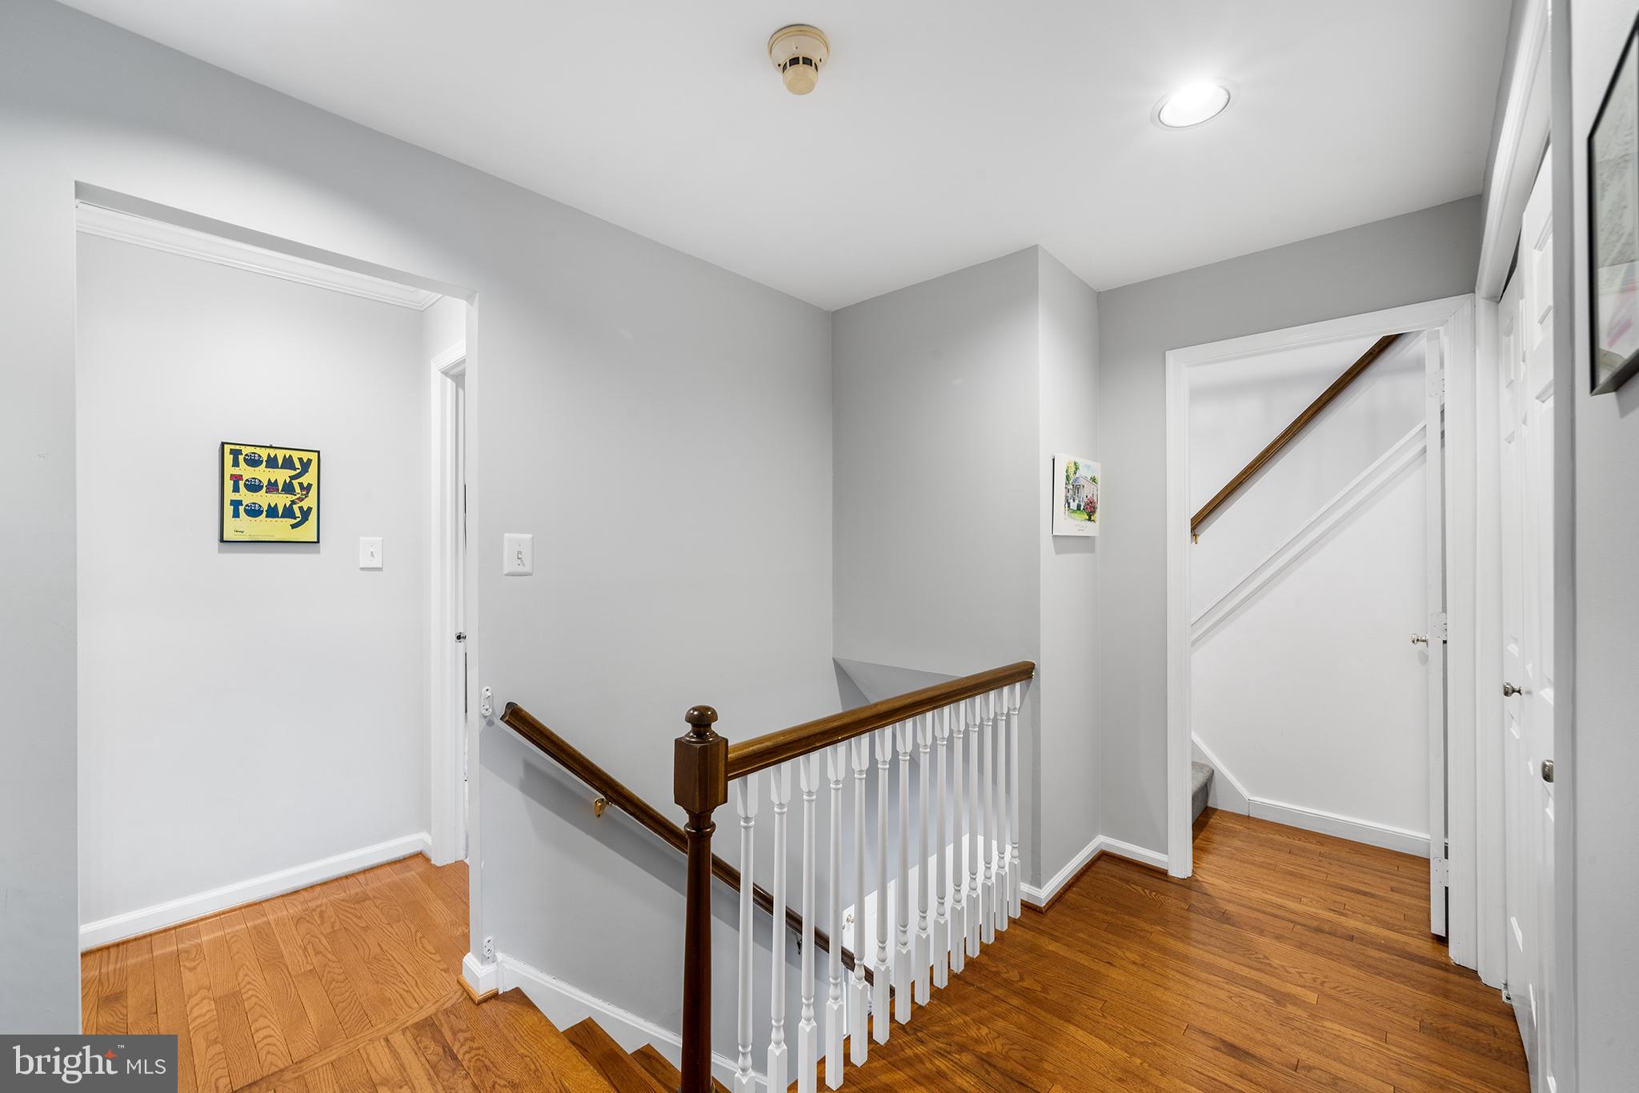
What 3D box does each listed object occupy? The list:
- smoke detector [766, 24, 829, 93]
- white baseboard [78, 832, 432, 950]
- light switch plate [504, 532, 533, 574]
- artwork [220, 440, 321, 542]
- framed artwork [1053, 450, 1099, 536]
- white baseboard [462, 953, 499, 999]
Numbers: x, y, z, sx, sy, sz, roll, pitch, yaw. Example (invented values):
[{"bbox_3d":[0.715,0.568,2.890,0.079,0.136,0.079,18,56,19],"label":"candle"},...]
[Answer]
[{"bbox_3d":[-0.044,-1.068,1.423,0.132,0.090,0.132,0,0,-2],"label":"smoke detector"},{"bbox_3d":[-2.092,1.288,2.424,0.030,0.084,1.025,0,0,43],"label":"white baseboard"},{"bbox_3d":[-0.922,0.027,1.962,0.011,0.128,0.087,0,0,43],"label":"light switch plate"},{"bbox_3d":[-2.094,-0.195,2.437,0.022,0.371,0.289,0,0,43],"label":"artwork"},{"bbox_3d":[1.040,-0.198,2.574,0.020,0.314,0.460,0,0,43],"label":"framed artwork"},{"bbox_3d":[-1.026,1.280,1.925,0.130,0.084,0.068,0,0,43],"label":"white baseboard"}]

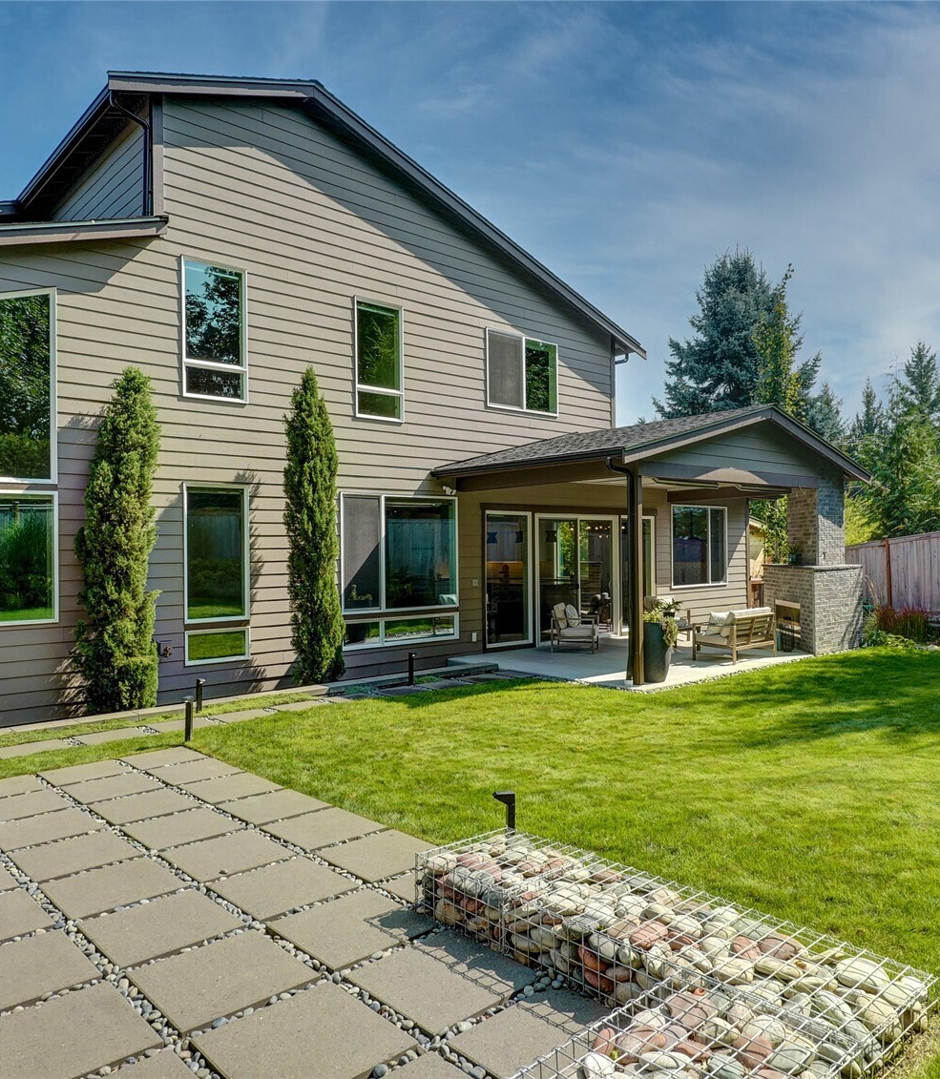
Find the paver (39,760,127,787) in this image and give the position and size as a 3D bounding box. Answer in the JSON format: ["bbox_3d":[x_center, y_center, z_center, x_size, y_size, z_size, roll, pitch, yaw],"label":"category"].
[{"bbox_3d":[-3.329,2.050,7.016,0.605,0.050,0.605,0,-2,-42],"label":"paver"}]

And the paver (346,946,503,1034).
[{"bbox_3d":[-0.110,1.908,3.477,0.605,0.050,0.605,0,-2,-42],"label":"paver"}]

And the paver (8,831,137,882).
[{"bbox_3d":[-2.456,1.987,5.036,0.605,0.050,0.605,0,-2,-42],"label":"paver"}]

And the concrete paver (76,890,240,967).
[{"bbox_3d":[-1.539,1.950,4.033,0.605,0.050,0.605,0,-2,-42],"label":"concrete paver"}]

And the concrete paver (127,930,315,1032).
[{"bbox_3d":[-1.072,1.924,3.524,0.605,0.050,0.605,0,-2,-42],"label":"concrete paver"}]

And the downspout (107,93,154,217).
[{"bbox_3d":[-4.239,-4.685,10.049,0.520,1.468,0.100,0,-1,-42],"label":"downspout"}]

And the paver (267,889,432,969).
[{"bbox_3d":[-0.575,1.933,3.994,0.606,0.050,0.606,0,-2,-42],"label":"paver"}]

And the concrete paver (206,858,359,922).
[{"bbox_3d":[-1.031,1.951,4.493,0.605,0.050,0.605,0,-2,-42],"label":"concrete paver"}]

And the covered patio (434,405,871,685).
[{"bbox_3d":[3.517,-0.065,14.167,7.530,4.050,3.920,0,0,-42],"label":"covered patio"}]

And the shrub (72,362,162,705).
[{"bbox_3d":[-4.073,0.037,9.421,0.950,4.024,0.920,0,0,-42],"label":"shrub"}]

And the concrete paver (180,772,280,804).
[{"bbox_3d":[-1.903,2.015,6.478,0.605,0.050,0.605,0,-2,-42],"label":"concrete paver"}]

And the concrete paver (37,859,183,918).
[{"bbox_3d":[-1.999,1.972,4.541,0.605,0.050,0.605,0,-2,-42],"label":"concrete paver"}]

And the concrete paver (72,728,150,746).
[{"bbox_3d":[-3.723,2.099,8.504,0.605,0.050,0.605,0,-2,-42],"label":"concrete paver"}]

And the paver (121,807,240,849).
[{"bbox_3d":[-1.979,2.019,5.579,0.605,0.055,0.605,0,-1,-43],"label":"paver"}]

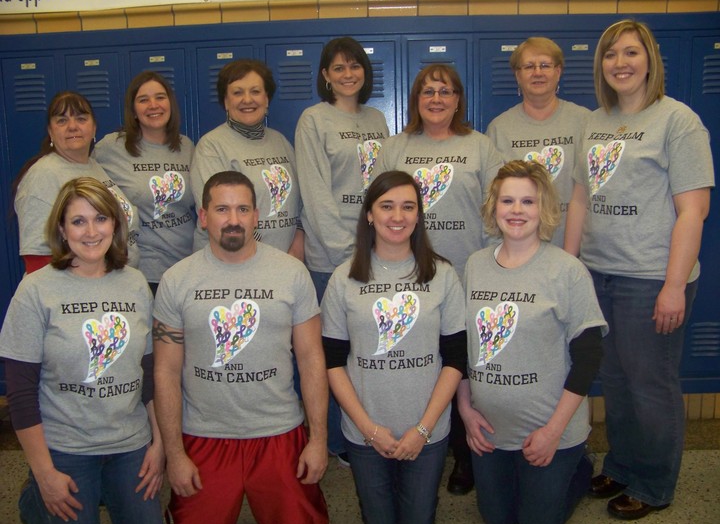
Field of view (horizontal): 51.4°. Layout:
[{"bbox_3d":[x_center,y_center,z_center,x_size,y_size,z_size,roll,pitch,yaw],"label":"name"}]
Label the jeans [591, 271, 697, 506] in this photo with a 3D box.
[{"bbox_3d":[1.048,0.424,2.750,0.320,0.910,0.390,-6,10,-29],"label":"jeans"}]

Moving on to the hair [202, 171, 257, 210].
[{"bbox_3d":[-0.413,-0.220,2.370,0.175,0.150,0.200,-3,9,-14],"label":"hair"}]

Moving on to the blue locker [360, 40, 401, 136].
[{"bbox_3d":[0.053,-0.202,3.458,0.300,1.580,0.300,-1,10,3],"label":"blue locker"}]

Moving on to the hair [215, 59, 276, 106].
[{"bbox_3d":[-0.420,-0.660,2.770,0.220,0.200,0.230,-3,9,-9],"label":"hair"}]

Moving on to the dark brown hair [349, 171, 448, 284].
[{"bbox_3d":[0.124,-0.111,2.410,0.310,0.360,0.260,-1,5,-2],"label":"dark brown hair"}]

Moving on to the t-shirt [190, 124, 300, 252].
[{"bbox_3d":[-0.432,-0.195,2.846,0.440,0.640,0.280,-6,11,-22],"label":"t-shirt"}]

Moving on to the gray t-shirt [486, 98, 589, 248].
[{"bbox_3d":[0.665,-0.278,2.790,0.450,0.650,0.280,0,9,12],"label":"gray t-shirt"}]

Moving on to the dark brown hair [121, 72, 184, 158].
[{"bbox_3d":[-0.768,-0.549,2.770,0.210,0.310,0.210,-4,9,-16],"label":"dark brown hair"}]

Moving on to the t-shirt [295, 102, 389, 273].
[{"bbox_3d":[-0.062,-0.296,3.020,0.430,0.650,0.270,-4,6,-28],"label":"t-shirt"}]

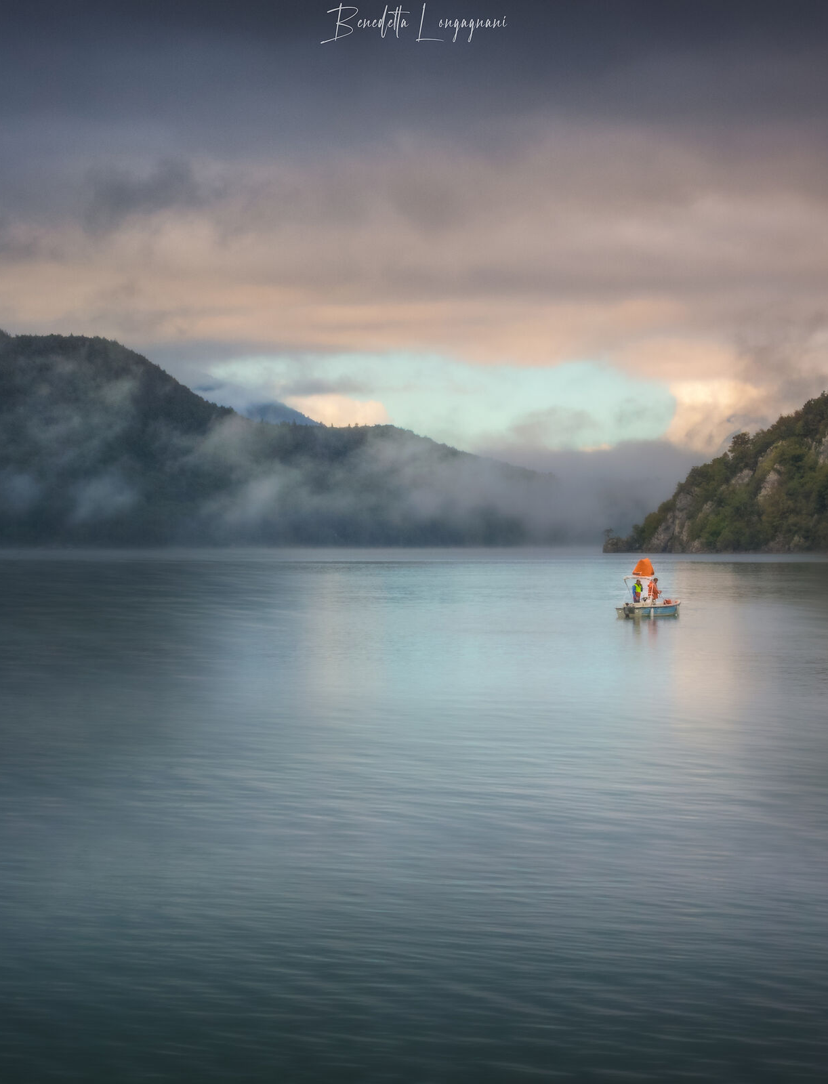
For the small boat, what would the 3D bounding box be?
[{"bbox_3d":[11.400,2.190,135.000,1.700,2.850,4.200,0,0,42],"label":"small boat"}]

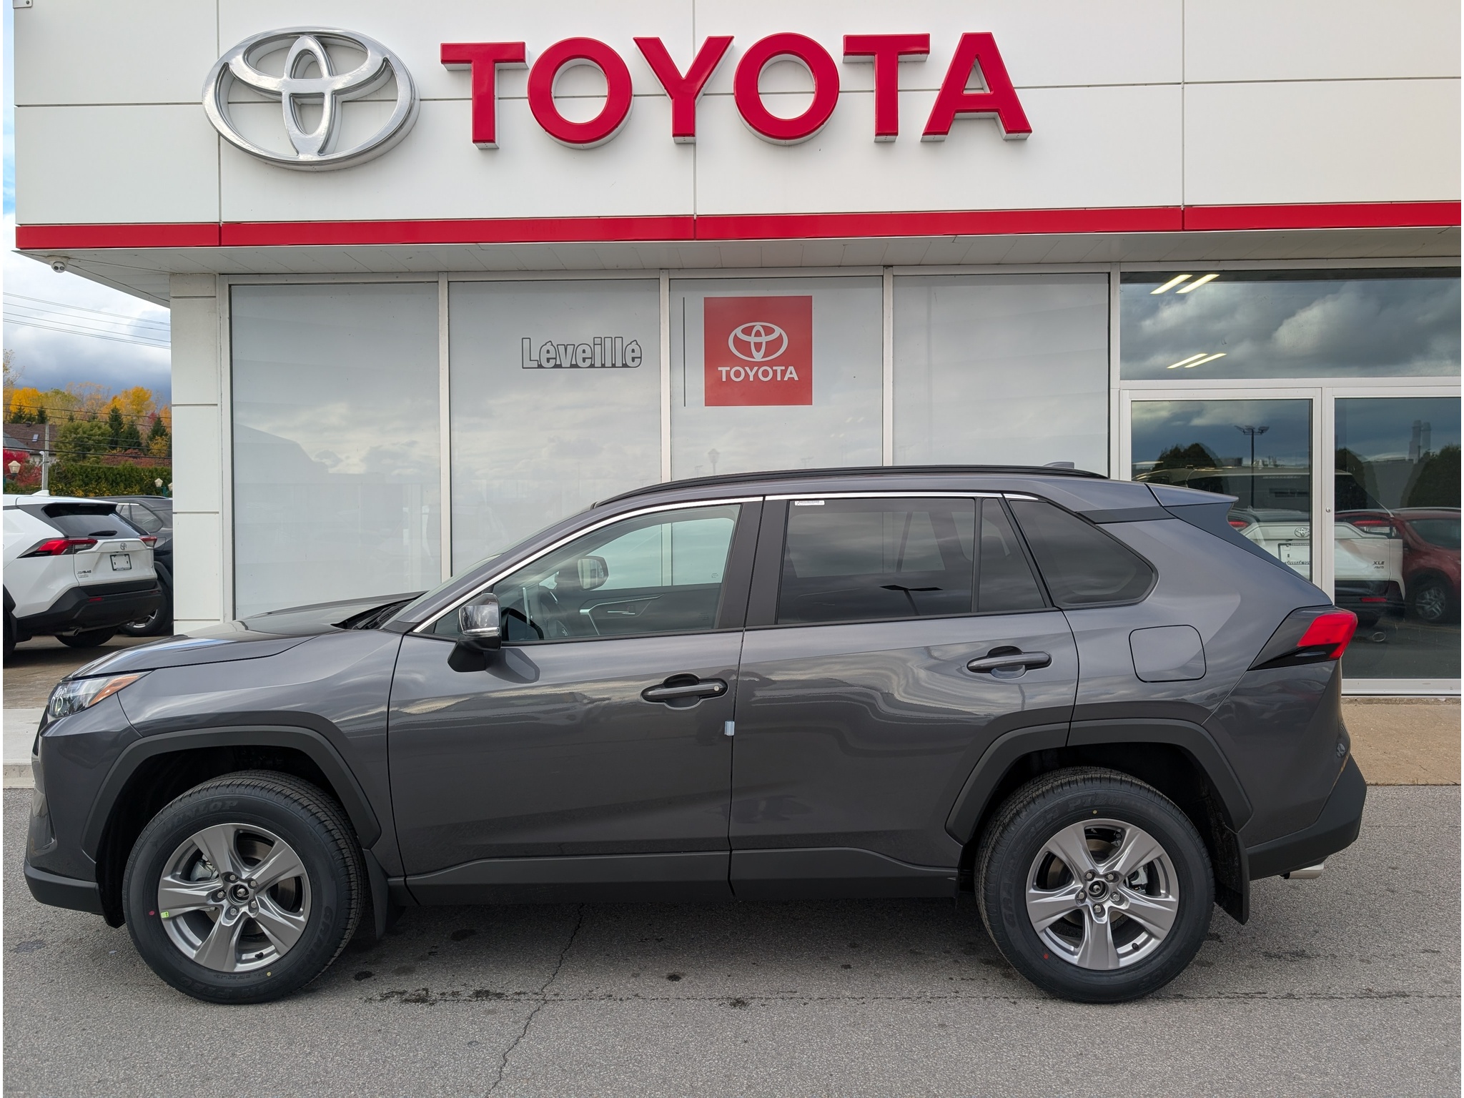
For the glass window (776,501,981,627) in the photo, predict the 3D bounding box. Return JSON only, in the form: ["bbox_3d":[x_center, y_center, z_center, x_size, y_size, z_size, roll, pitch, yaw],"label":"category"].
[{"bbox_3d":[0.464,0.031,3.201,0.650,0.420,0.060,0,-19,1],"label":"glass window"}]

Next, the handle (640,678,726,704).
[{"bbox_3d":[-0.144,0.435,3.151,0.264,0.077,0.055,0,0,1],"label":"handle"}]

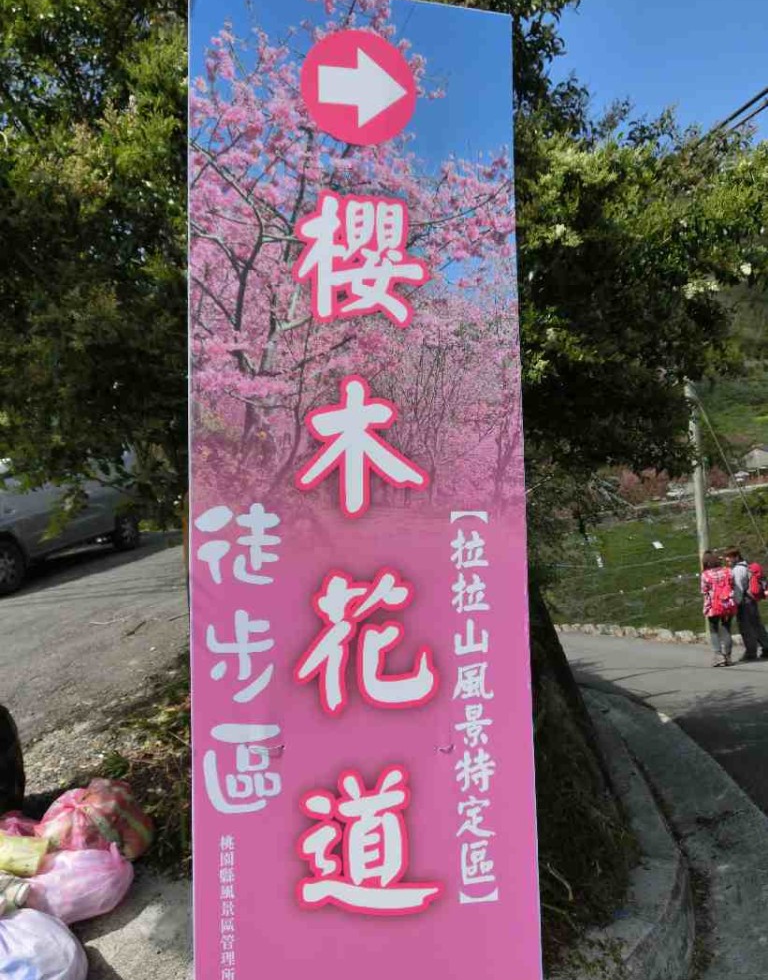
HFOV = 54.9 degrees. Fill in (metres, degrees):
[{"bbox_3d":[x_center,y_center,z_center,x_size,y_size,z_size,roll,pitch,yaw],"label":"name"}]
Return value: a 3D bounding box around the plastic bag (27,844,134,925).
[{"bbox_3d":[-1.088,1.414,2.650,0.390,0.240,0.300,0,-4,-22],"label":"plastic bag"}]

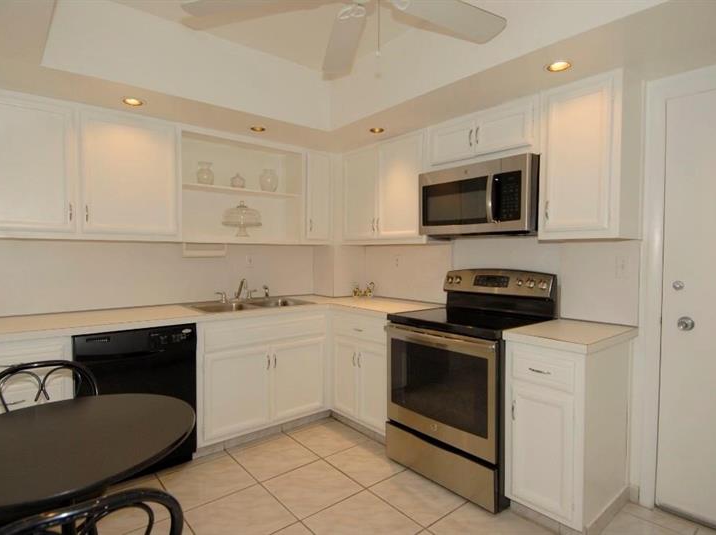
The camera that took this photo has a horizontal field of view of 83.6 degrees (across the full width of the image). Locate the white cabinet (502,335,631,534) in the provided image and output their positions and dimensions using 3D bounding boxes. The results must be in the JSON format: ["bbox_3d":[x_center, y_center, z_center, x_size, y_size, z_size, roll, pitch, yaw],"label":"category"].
[{"bbox_3d":[1.061,0.733,2.010,0.588,0.802,0.356,-1,2,-40],"label":"white cabinet"}]

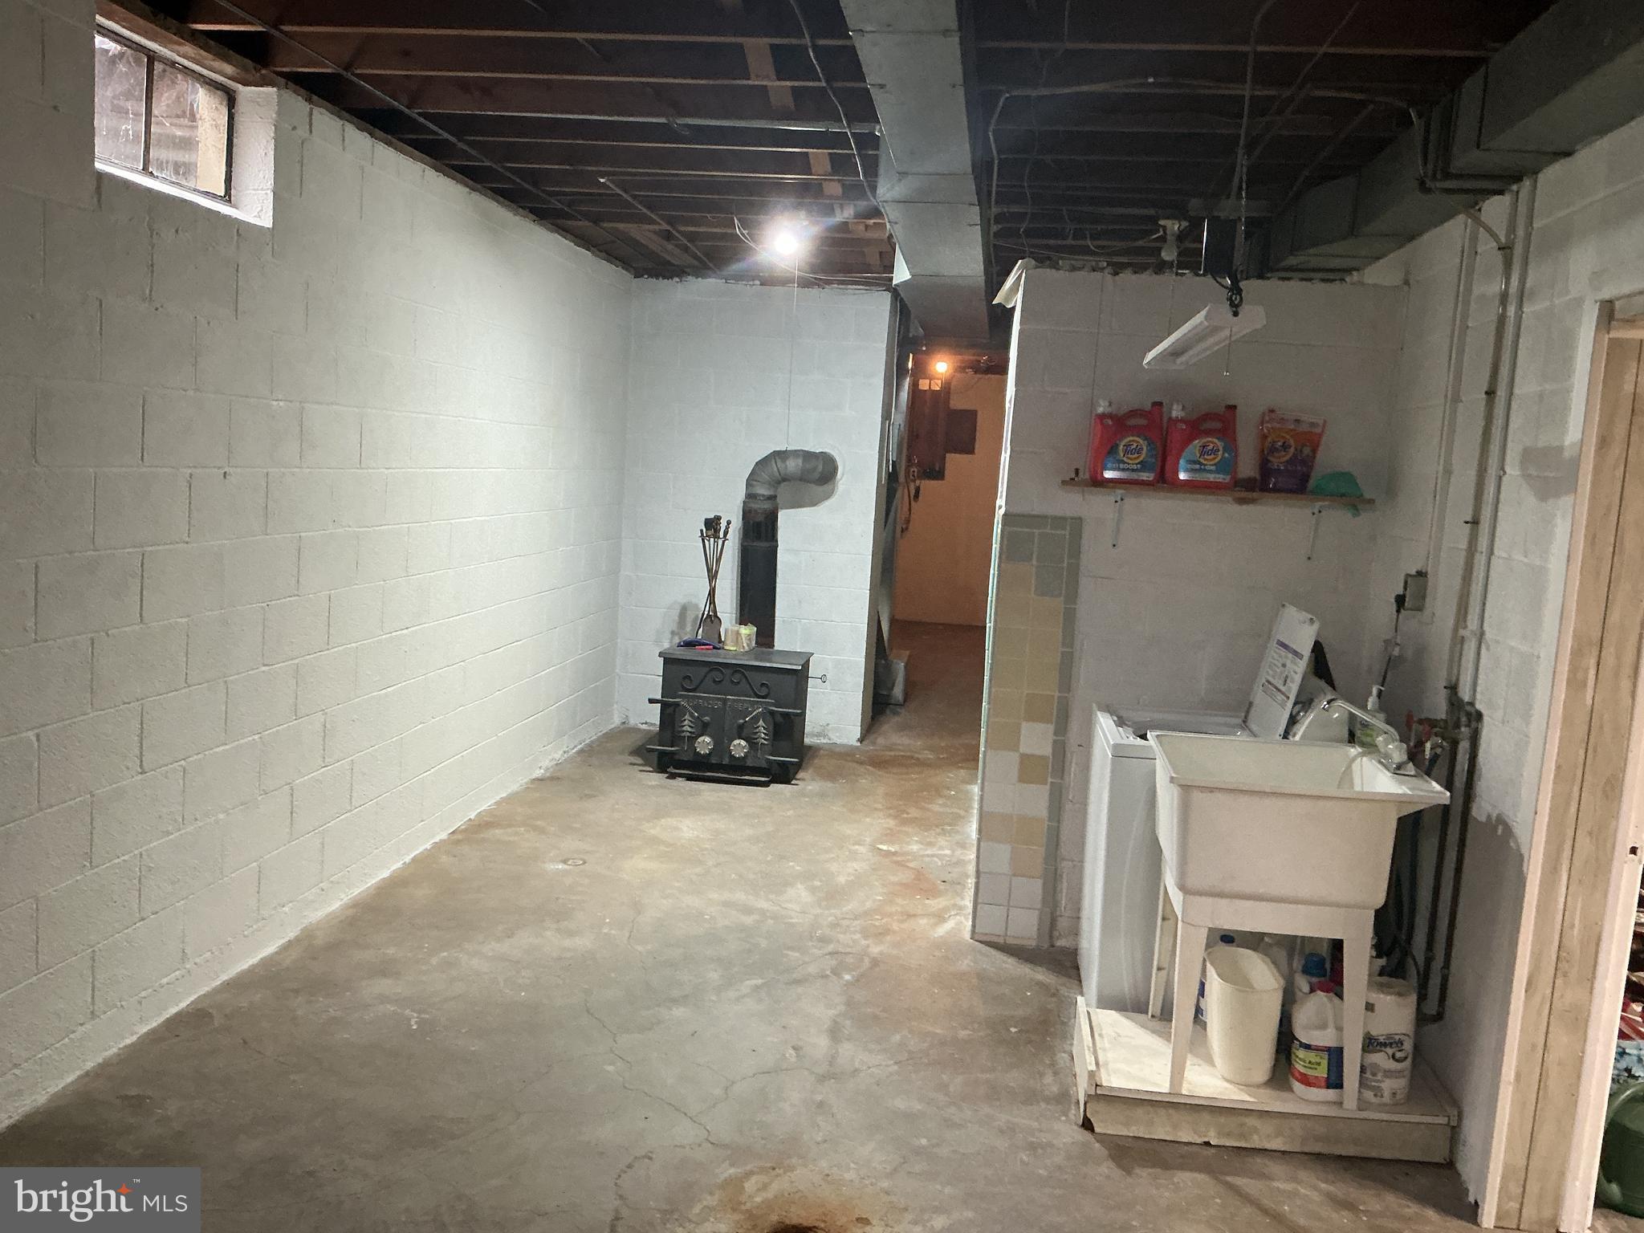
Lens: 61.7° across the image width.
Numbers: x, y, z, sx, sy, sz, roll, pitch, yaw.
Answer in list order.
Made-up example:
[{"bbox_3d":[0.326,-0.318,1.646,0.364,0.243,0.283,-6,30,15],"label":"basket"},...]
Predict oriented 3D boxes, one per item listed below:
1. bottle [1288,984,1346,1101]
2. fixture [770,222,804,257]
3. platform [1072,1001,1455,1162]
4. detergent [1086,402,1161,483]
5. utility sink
[{"bbox_3d":[1.300,1.080,3.559,0.145,0.295,0.145,-3,9,-43],"label":"bottle"},{"bbox_3d":[-0.148,-1.585,5.783,0.150,0.160,0.150,4,6,7],"label":"fixture"},{"bbox_3d":[1.160,1.249,3.732,0.925,0.145,0.530,4,6,5],"label":"platform"},{"bbox_3d":[0.988,-0.567,4.491,0.218,0.272,0.130,4,6,7],"label":"detergent"},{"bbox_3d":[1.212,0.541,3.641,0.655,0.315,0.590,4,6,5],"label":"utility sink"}]

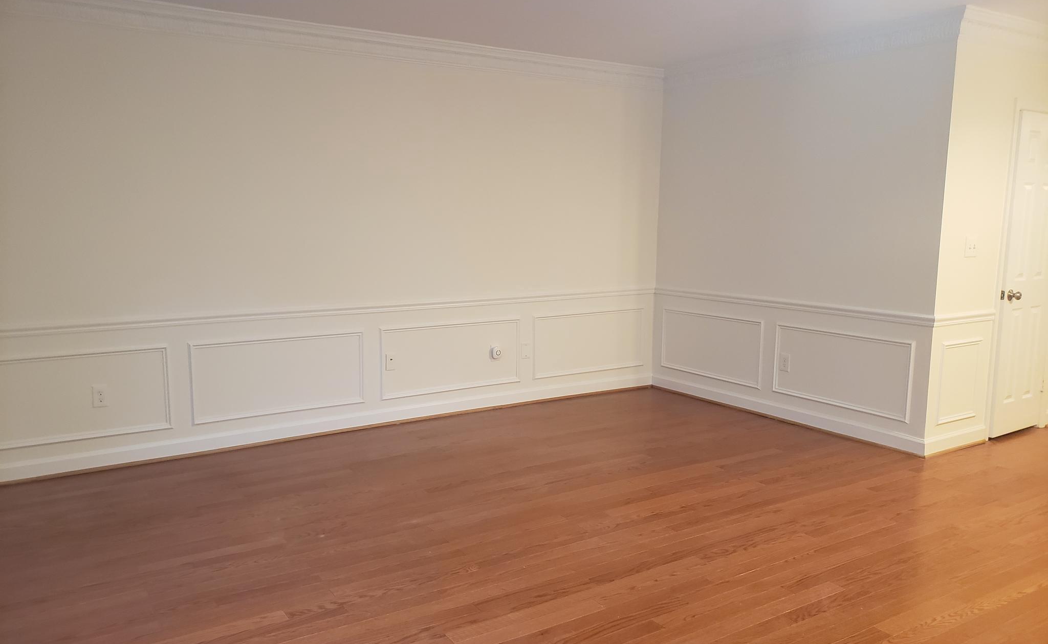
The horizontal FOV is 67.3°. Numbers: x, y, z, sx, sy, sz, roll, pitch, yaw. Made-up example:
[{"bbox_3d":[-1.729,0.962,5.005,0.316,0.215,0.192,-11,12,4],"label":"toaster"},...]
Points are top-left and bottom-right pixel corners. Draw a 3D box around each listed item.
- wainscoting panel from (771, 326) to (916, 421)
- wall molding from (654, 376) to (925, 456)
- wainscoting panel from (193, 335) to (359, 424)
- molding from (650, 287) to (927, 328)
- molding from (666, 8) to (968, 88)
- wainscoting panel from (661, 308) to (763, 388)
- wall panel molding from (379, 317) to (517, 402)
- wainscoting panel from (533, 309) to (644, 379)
[{"bbox_3d":[1.958,0.300,4.923,0.025,0.469,0.969,-5,9,-33],"label":"wainscoting panel"},{"bbox_3d":[1.663,0.603,5.417,0.022,0.109,2.289,-5,9,-33],"label":"wall molding"},{"bbox_3d":[-1.441,0.322,4.692,1.031,0.462,0.025,-5,9,-33],"label":"wainscoting panel"},{"bbox_3d":[1.665,-0.123,5.309,0.035,0.069,2.303,-5,9,-33],"label":"molding"},{"bbox_3d":[1.663,-1.697,5.070,0.080,0.147,2.337,-5,9,-33],"label":"molding"},{"bbox_3d":[1.363,0.180,5.820,0.025,0.464,0.977,-5,9,-33],"label":"wainscoting panel"},{"bbox_3d":[-0.470,0.242,5.326,1.060,0.459,0.025,-5,9,-33],"label":"wall panel molding"},{"bbox_3d":[0.514,0.160,5.968,1.056,0.459,0.025,-5,9,-33],"label":"wainscoting panel"}]

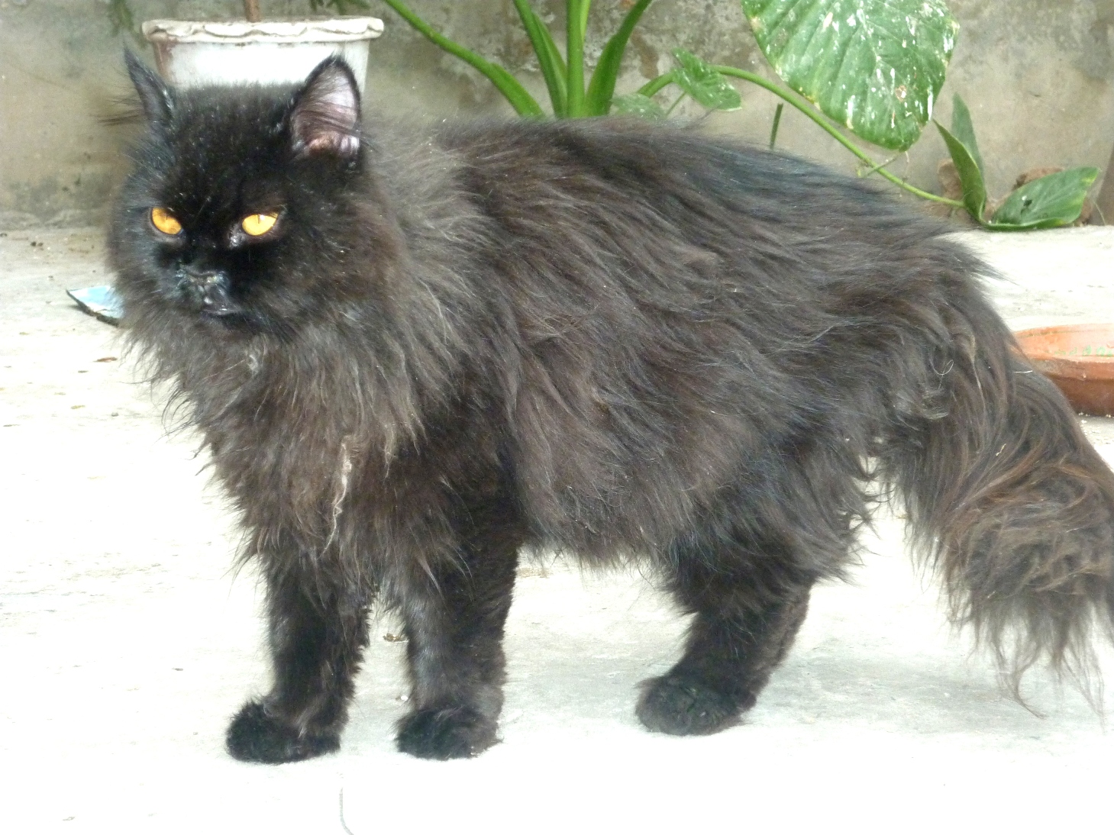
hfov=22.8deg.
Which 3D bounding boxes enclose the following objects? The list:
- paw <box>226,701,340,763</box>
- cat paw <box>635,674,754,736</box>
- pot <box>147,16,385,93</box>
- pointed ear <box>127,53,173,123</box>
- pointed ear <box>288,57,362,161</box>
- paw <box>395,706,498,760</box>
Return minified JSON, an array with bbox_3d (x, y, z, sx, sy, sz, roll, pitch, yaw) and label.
[{"bbox_3d":[-0.131,0.145,1.324,0.053,0.027,0.042,-10,14,-43],"label":"paw"},{"bbox_3d":[0.068,0.136,1.369,0.043,0.028,0.055,10,14,44],"label":"cat paw"},{"bbox_3d":[-0.345,-0.330,3.263,0.283,0.276,0.283,0,10,0],"label":"pot"},{"bbox_3d":[-0.188,-0.152,1.275,0.018,0.036,0.030,-27,12,-27],"label":"pointed ear"},{"bbox_3d":[-0.104,-0.140,1.250,0.031,0.046,0.020,5,12,-8],"label":"pointed ear"},{"bbox_3d":[-0.053,0.144,1.329,0.042,0.026,0.051,7,12,33],"label":"paw"}]

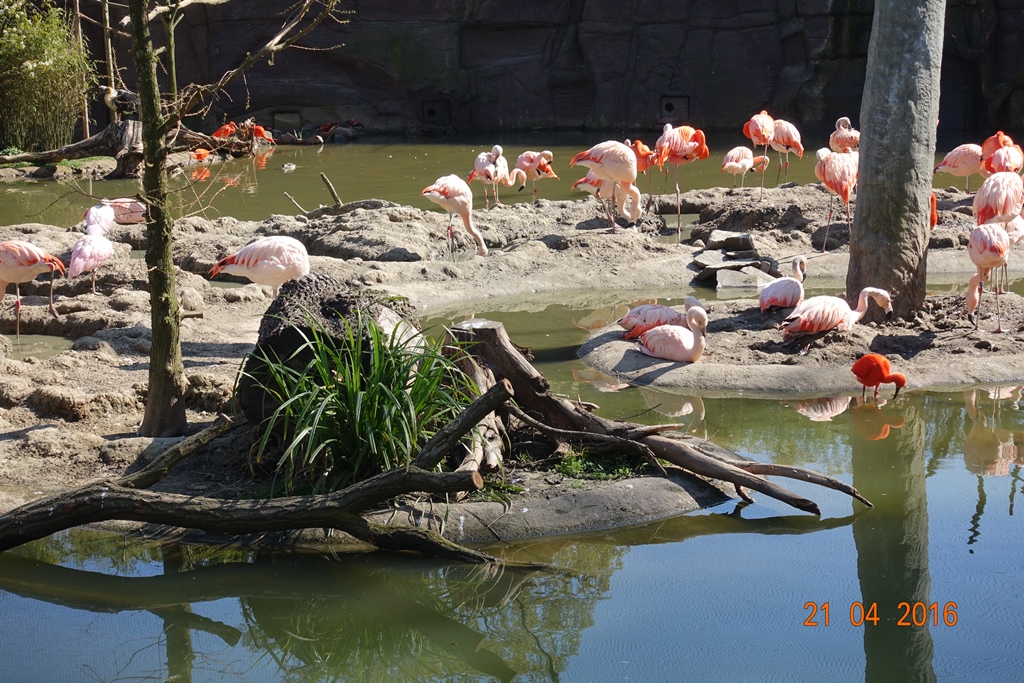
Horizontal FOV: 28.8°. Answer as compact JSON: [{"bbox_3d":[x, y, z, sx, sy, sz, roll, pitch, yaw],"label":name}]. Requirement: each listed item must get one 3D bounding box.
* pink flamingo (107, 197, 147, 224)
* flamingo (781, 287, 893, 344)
[{"bbox_3d":[-4.050,-1.355,20.600,0.640,0.290,0.300,-2,11,-5],"label":"pink flamingo"},{"bbox_3d":[2.290,-0.183,14.050,0.730,0.360,0.310,-5,11,-18],"label":"flamingo"}]

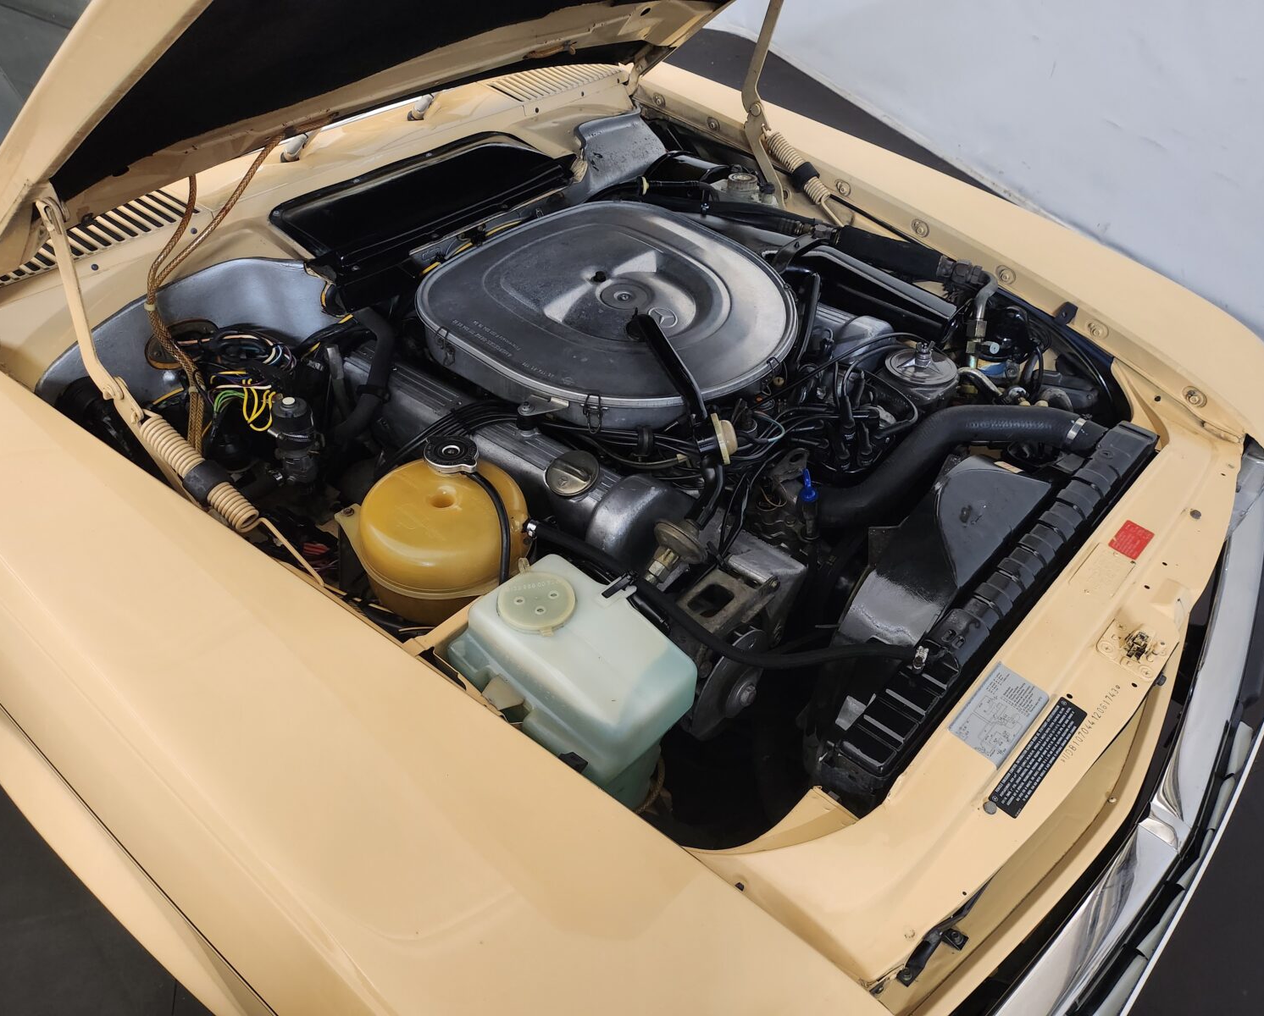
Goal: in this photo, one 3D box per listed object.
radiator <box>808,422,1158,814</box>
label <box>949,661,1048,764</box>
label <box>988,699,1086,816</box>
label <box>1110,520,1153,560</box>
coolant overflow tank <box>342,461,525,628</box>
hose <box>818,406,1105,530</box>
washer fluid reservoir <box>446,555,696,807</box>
[{"bbox_3d":[0.440,0.235,1.204,0.060,0.450,0.685,31,51,30],"label":"radiator"},{"bbox_3d":[0.366,0.205,0.938,0.057,0.002,0.110,38,54,22],"label":"label"},{"bbox_3d":[0.396,0.240,0.912,0.026,0.002,0.159,38,54,22],"label":"label"},{"bbox_3d":[0.598,0.038,1.123,0.033,0.002,0.058,38,54,22],"label":"label"},{"bbox_3d":[-0.230,0.047,1.166,0.215,0.140,0.210,0,42,0],"label":"coolant overflow tank"},{"bbox_3d":[0.425,-0.071,1.280,0.442,0.110,0.113,-6,42,-7],"label":"hose"},{"bbox_3d":[-0.063,0.214,1.045,0.260,0.200,0.165,31,51,30],"label":"washer fluid reservoir"}]

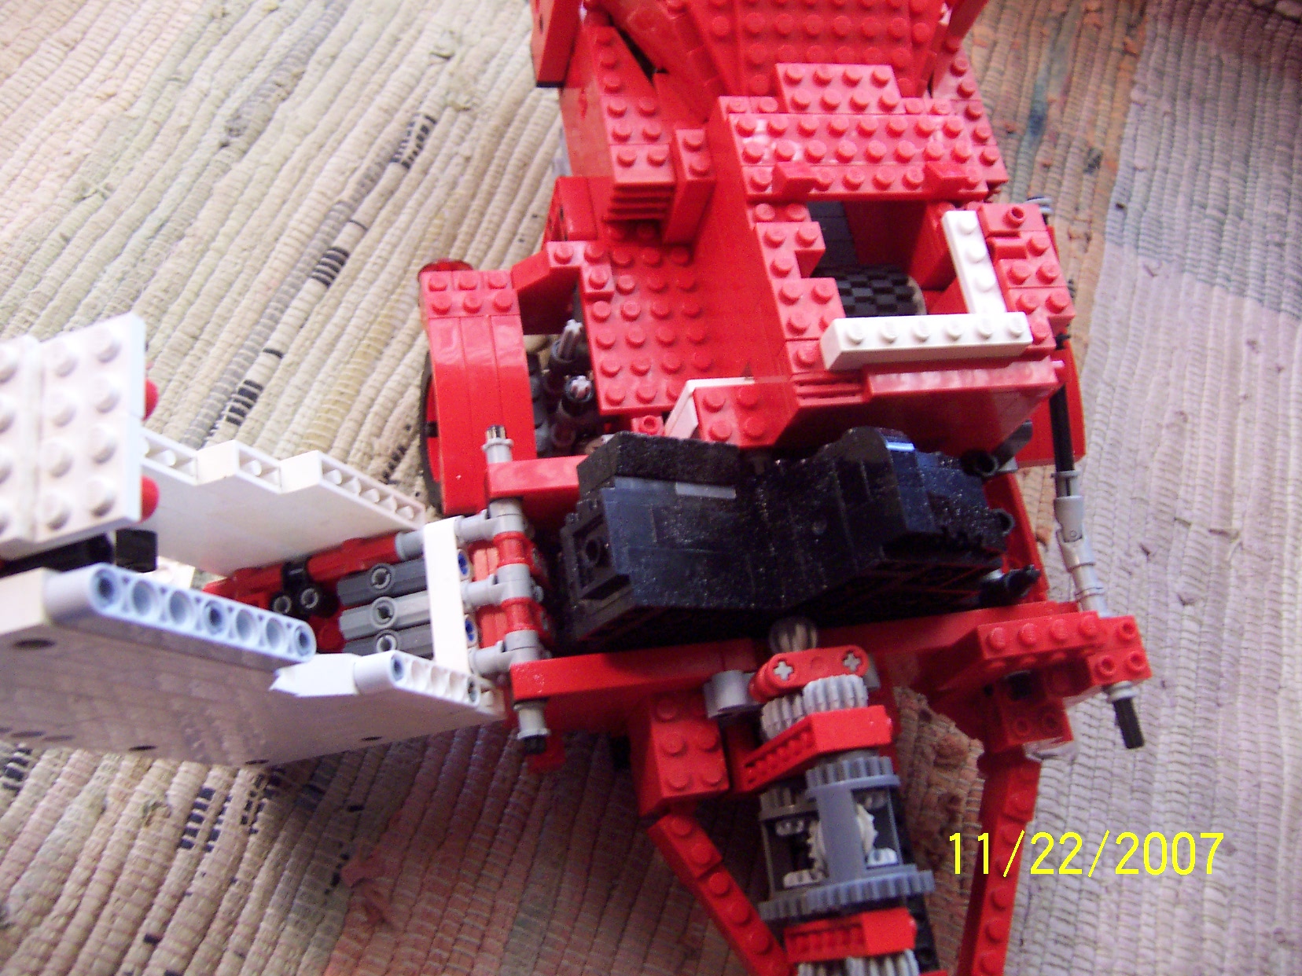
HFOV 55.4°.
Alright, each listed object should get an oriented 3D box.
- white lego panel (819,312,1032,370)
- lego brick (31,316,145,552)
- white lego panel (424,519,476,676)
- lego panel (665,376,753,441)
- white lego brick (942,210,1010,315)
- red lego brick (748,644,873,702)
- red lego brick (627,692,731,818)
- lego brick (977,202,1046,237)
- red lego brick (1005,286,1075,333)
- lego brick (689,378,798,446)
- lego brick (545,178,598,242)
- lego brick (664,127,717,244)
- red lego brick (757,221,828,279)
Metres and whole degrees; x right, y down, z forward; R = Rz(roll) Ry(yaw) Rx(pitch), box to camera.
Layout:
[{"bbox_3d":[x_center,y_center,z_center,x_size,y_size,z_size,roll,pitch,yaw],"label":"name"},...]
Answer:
[{"bbox_3d":[0.064,-0.034,0.284,0.048,0.011,0.008,-4,69,-16],"label":"white lego panel"},{"bbox_3d":[-0.082,-0.009,0.180,0.017,0.005,0.032,-14,68,19],"label":"lego brick"},{"bbox_3d":[-0.046,0.026,0.284,0.008,0.008,0.040,-15,67,8],"label":"white lego panel"},{"bbox_3d":[0.015,-0.017,0.310,0.017,0.027,0.010,-5,68,-15],"label":"lego panel"},{"bbox_3d":[0.077,-0.052,0.295,0.008,0.005,0.032,-5,67,-16],"label":"white lego brick"},{"bbox_3d":[0.035,0.041,0.274,0.024,0.012,0.008,-5,67,-16],"label":"red lego brick"},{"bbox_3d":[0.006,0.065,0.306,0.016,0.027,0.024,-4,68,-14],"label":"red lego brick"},{"bbox_3d":[0.089,-0.066,0.306,0.016,0.005,0.008,-4,68,-16],"label":"lego brick"},{"bbox_3d":[0.091,-0.042,0.295,0.016,0.011,0.008,-5,67,-16],"label":"red lego brick"},{"bbox_3d":[0.019,-0.017,0.289,0.016,0.005,0.016,-5,67,-16],"label":"lego brick"},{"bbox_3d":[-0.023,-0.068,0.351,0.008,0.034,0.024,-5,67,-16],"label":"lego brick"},{"bbox_3d":[0.008,-0.079,0.325,0.008,0.030,0.016,-5,67,-16],"label":"lego brick"},{"bbox_3d":[0.033,-0.055,0.297,0.016,0.011,0.016,-5,67,-14],"label":"red lego brick"}]

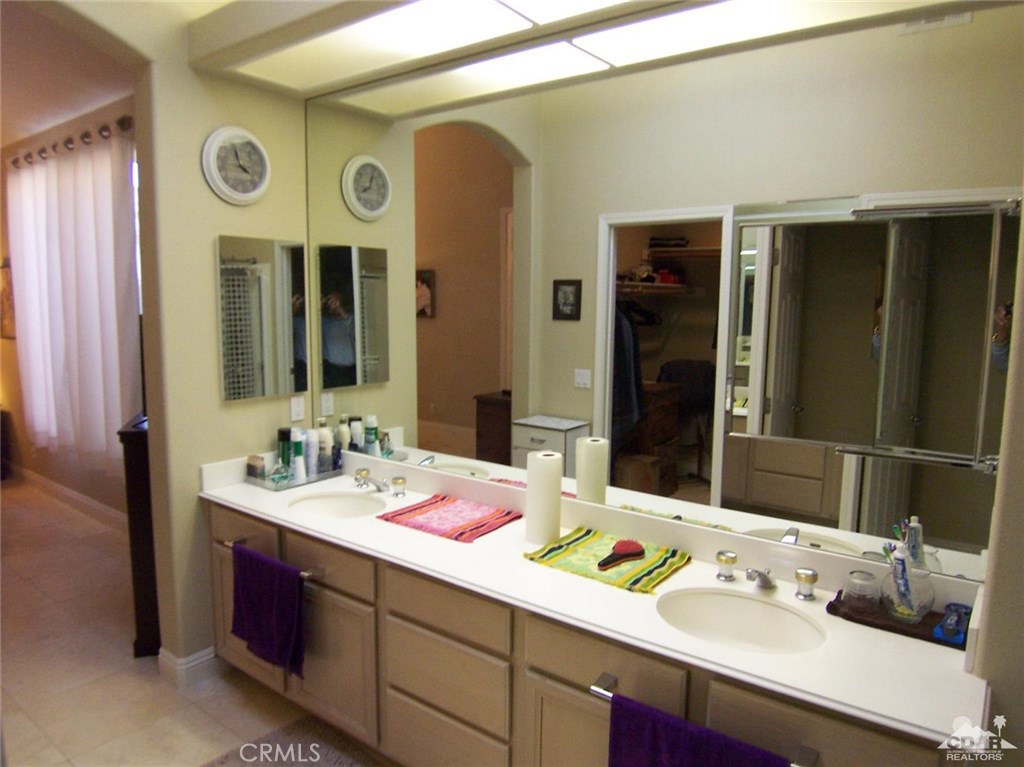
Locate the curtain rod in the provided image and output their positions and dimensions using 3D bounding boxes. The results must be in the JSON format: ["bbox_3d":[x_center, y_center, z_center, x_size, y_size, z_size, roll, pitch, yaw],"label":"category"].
[{"bbox_3d":[-2.973,-1.590,4.518,2.050,0.070,0.080,6,9,38],"label":"curtain rod"}]

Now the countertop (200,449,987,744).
[{"bbox_3d":[-0.039,0.477,2.184,2.585,0.130,0.582,6,8,36],"label":"countertop"}]

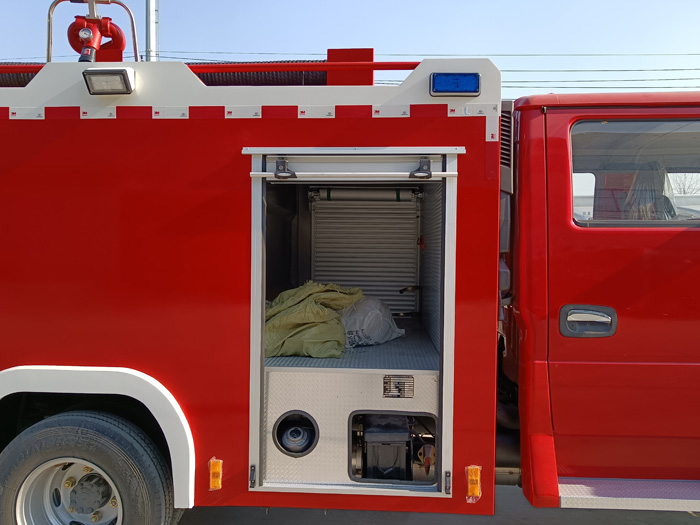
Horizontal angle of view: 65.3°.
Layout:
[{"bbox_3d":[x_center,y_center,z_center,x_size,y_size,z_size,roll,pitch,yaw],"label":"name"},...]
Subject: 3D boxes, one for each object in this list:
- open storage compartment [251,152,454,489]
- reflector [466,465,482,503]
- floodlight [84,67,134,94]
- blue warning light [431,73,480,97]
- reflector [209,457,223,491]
[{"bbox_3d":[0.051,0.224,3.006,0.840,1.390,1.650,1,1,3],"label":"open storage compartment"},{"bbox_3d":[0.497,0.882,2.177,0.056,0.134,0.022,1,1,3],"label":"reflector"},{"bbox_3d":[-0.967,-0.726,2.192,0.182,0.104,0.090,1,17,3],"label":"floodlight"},{"bbox_3d":[0.415,-0.704,2.144,0.200,0.095,0.038,1,1,3],"label":"blue warning light"},{"bbox_3d":[-0.553,0.870,2.233,0.053,0.126,0.022,1,1,3],"label":"reflector"}]

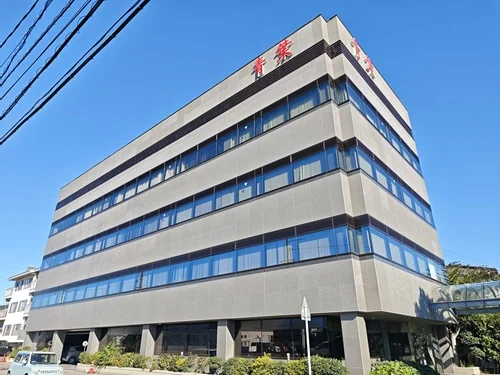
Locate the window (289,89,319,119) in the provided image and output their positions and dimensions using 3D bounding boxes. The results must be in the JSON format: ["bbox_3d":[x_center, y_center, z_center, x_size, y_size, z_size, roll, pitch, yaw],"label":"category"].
[{"bbox_3d":[2.756,-4.210,16.928,1.790,1.140,0.120,-20,-32,37],"label":"window"}]

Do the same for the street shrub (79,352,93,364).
[{"bbox_3d":[-10.102,10.501,20.400,0.700,0.680,0.700,-20,-32,37],"label":"street shrub"}]

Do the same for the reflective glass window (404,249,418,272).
[{"bbox_3d":[7.584,3.413,15.640,0.100,1.009,1.713,-21,-32,37],"label":"reflective glass window"}]

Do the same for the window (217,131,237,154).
[{"bbox_3d":[-1.365,-2.686,19.940,1.739,1.116,0.100,-20,-32,37],"label":"window"}]

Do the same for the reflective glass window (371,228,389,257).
[{"bbox_3d":[5.278,2.289,13.420,0.100,1.105,1.739,-20,-32,37],"label":"reflective glass window"}]

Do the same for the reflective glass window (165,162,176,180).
[{"bbox_3d":[-5.642,-1.093,23.382,1.257,1.116,0.100,-20,-32,37],"label":"reflective glass window"}]

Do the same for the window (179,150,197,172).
[{"bbox_3d":[-4.007,-1.621,21.949,1.760,1.009,0.100,-21,-32,37],"label":"window"}]

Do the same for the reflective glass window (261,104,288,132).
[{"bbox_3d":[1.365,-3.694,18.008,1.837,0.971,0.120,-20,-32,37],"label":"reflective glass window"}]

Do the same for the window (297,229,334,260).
[{"bbox_3d":[2.696,2.388,13.631,1.727,1.105,0.100,-20,-32,37],"label":"window"}]

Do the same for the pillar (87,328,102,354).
[{"bbox_3d":[-11.057,11.276,23.620,0.588,2.415,0.564,-20,-32,37],"label":"pillar"}]

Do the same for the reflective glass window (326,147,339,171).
[{"bbox_3d":[3.927,-1.326,15.638,0.699,1.118,0.120,-21,-32,37],"label":"reflective glass window"}]

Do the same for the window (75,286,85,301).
[{"bbox_3d":[-14.687,9.271,28.760,1.715,1.105,0.120,-21,-32,37],"label":"window"}]

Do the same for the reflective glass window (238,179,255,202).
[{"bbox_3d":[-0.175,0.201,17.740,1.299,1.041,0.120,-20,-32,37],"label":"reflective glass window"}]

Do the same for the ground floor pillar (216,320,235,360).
[{"bbox_3d":[-1.124,7.575,15.626,0.588,2.415,0.564,-20,-32,37],"label":"ground floor pillar"}]

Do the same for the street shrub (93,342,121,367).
[{"bbox_3d":[-8.365,9.803,19.500,1.450,1.200,1.150,-21,-32,37],"label":"street shrub"}]

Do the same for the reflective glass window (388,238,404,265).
[{"bbox_3d":[6.712,2.992,15.006,0.120,1.140,1.790,-20,-32,37],"label":"reflective glass window"}]

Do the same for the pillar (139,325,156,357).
[{"bbox_3d":[-5.971,9.431,19.669,0.620,2.450,0.630,-21,-32,37],"label":"pillar"}]

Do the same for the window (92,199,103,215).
[{"bbox_3d":[-13.889,2.003,30.368,1.790,1.140,0.120,-20,-32,37],"label":"window"}]

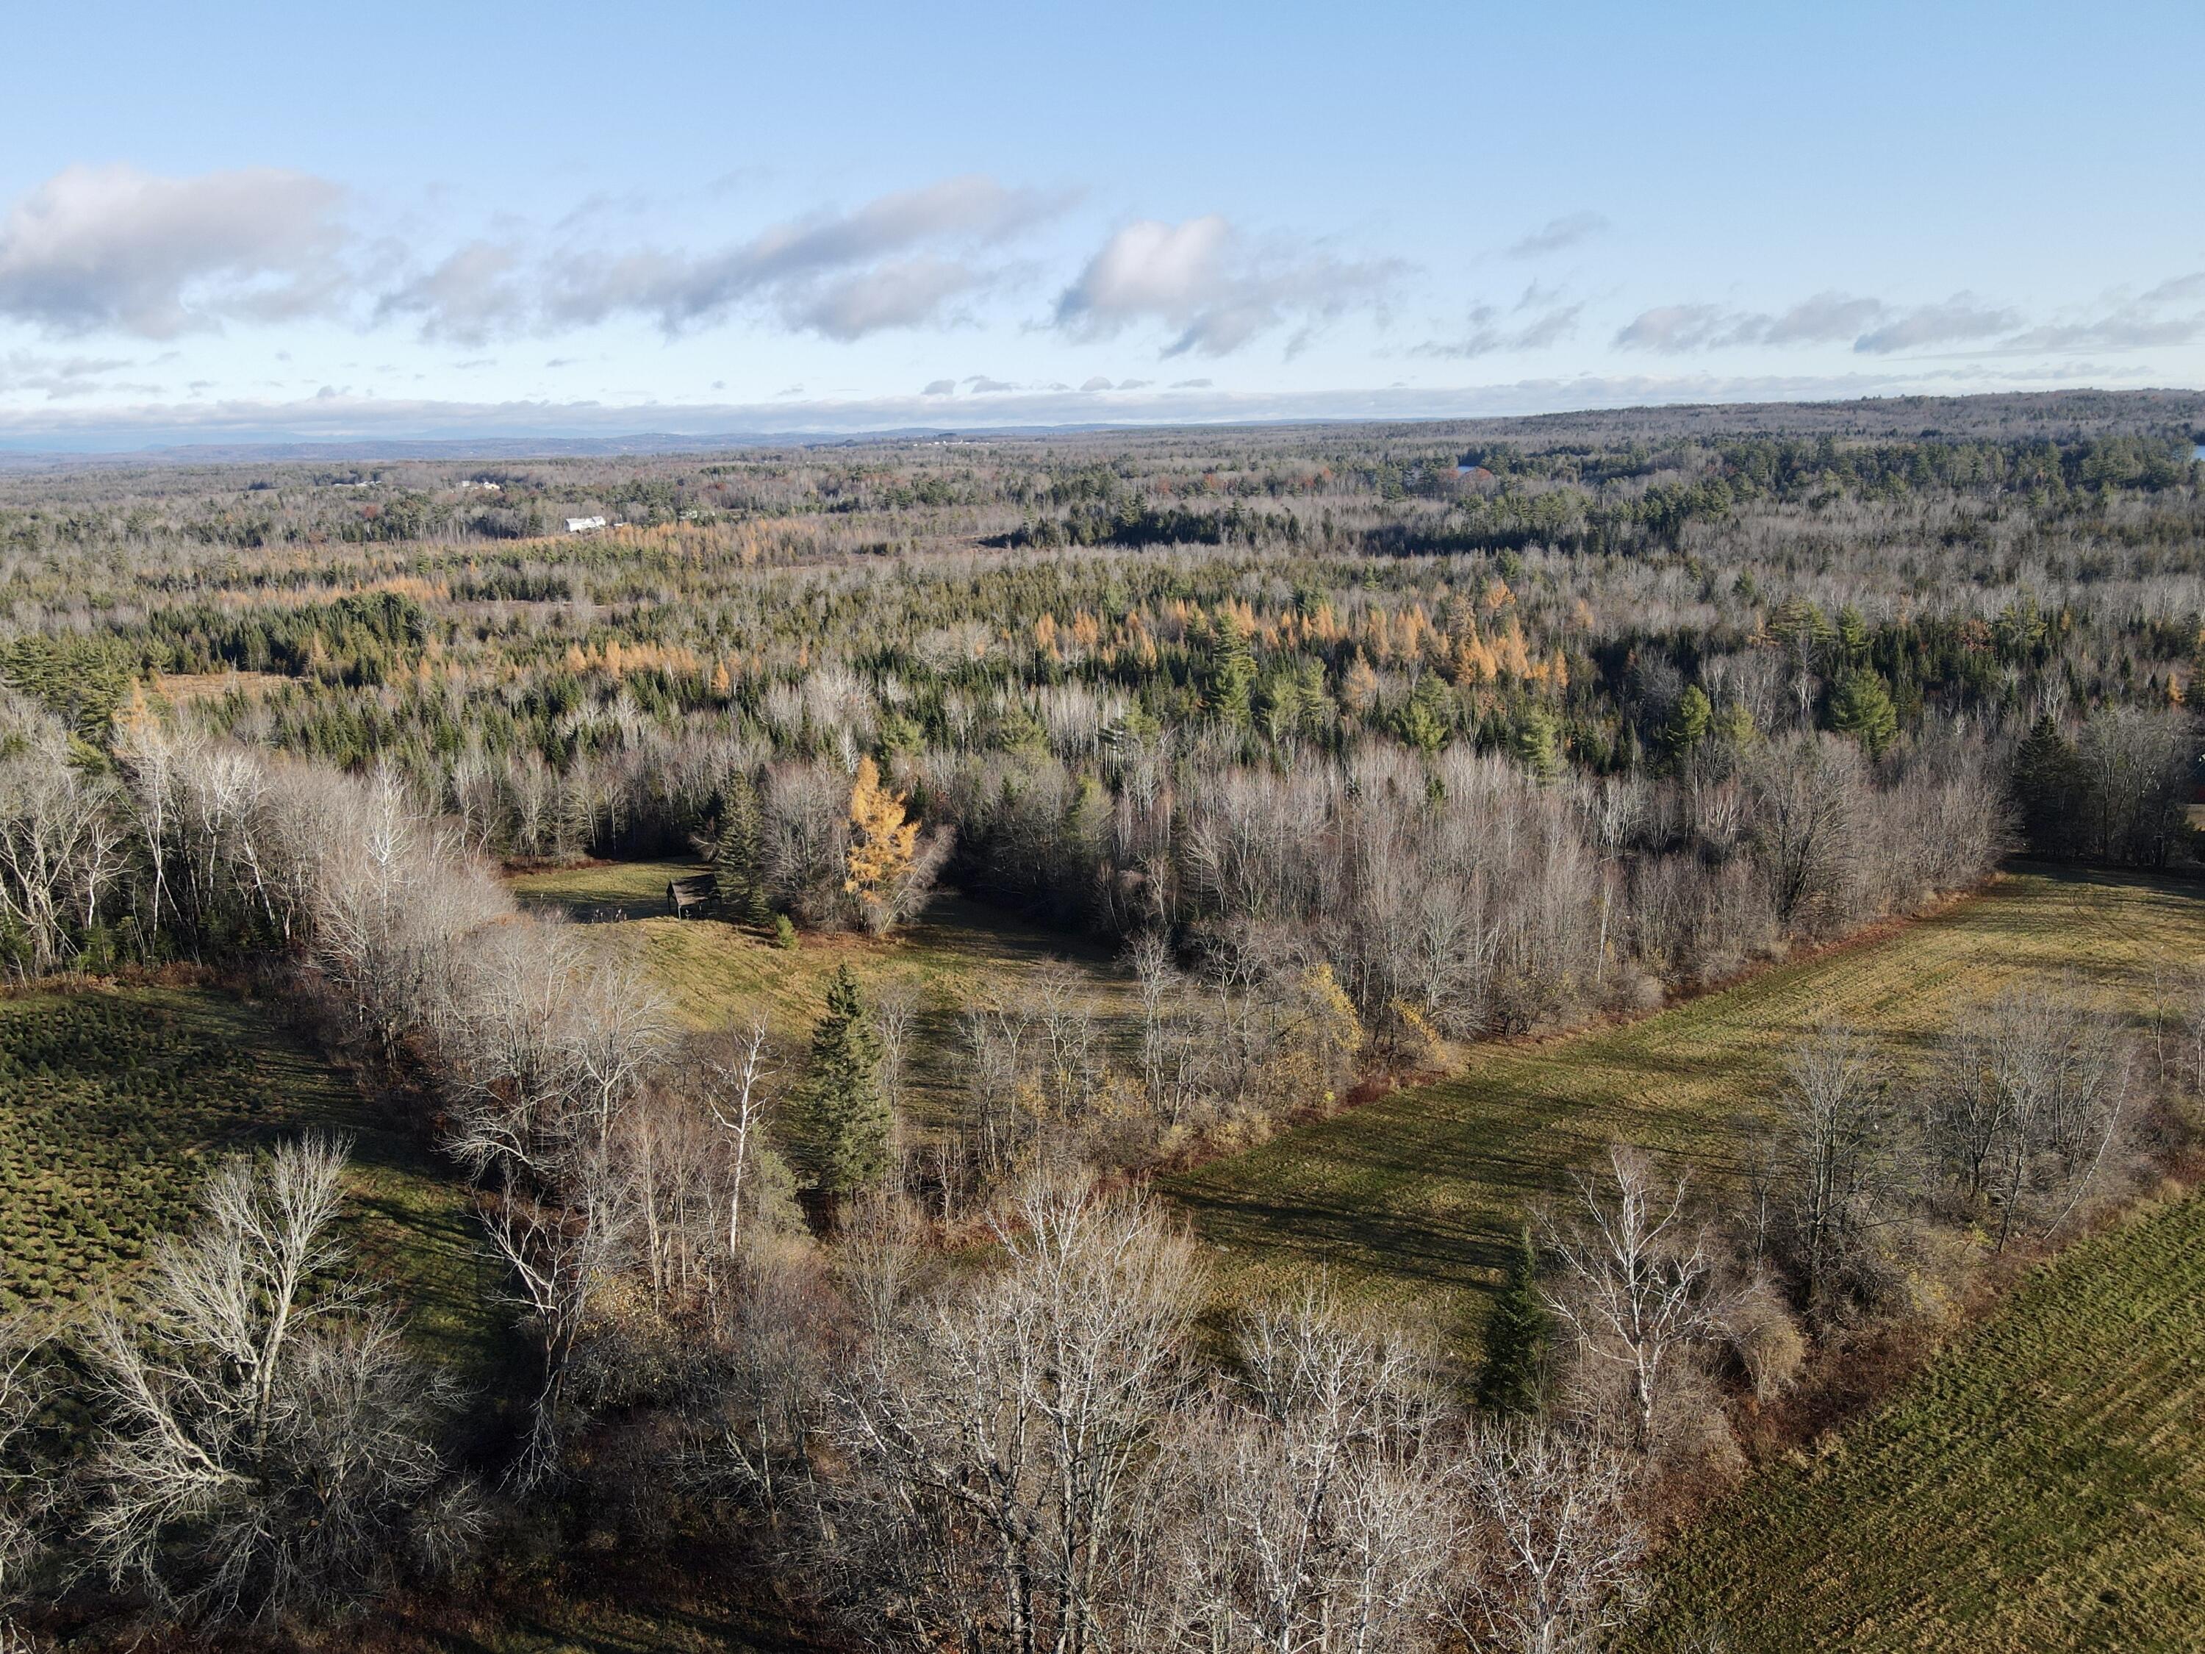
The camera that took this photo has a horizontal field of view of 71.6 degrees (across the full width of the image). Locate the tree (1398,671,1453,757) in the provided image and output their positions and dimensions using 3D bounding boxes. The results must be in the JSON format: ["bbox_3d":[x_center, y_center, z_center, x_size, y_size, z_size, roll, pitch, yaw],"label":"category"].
[{"bbox_3d":[44.140,-12.510,210.190,7.960,17.500,7.960,-1,14,0],"label":"tree"}]

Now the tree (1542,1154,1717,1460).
[{"bbox_3d":[25.830,23.320,75.170,8.730,16.250,7.850,-1,14,0],"label":"tree"}]

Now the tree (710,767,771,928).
[{"bbox_3d":[-38.150,2.290,162.000,6.390,16.460,6.390,-1,14,0],"label":"tree"}]

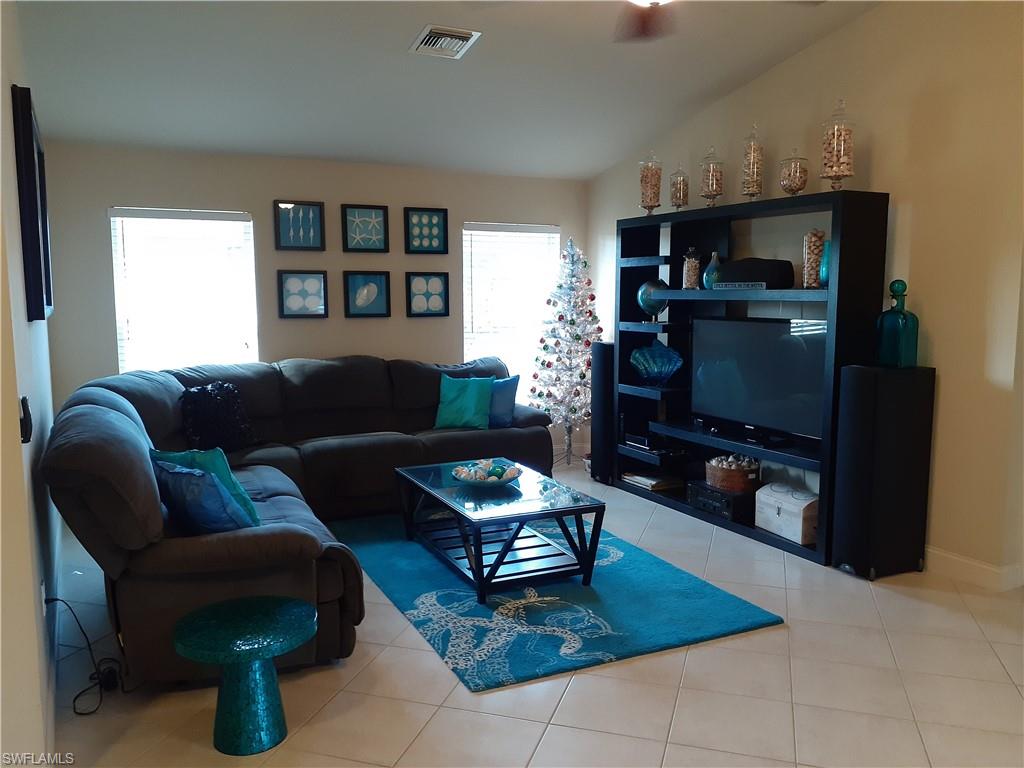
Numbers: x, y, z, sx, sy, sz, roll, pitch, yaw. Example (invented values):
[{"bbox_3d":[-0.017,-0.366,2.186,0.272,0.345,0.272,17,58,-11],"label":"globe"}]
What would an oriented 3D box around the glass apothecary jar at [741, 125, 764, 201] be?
[{"bbox_3d":[1.502,-1.369,5.004,0.148,0.512,0.148,0,7,0],"label":"glass apothecary jar"}]

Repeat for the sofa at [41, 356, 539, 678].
[{"bbox_3d":[-0.850,0.440,4.814,3.250,1.040,3.000,-4,7,-27],"label":"sofa"}]

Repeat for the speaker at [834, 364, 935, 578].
[{"bbox_3d":[1.971,0.462,4.265,0.390,1.100,0.250,-4,7,-27],"label":"speaker"}]

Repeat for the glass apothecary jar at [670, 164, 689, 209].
[{"bbox_3d":[1.179,-1.367,5.639,0.134,0.365,0.134,0,7,0],"label":"glass apothecary jar"}]

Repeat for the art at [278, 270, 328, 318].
[{"bbox_3d":[-1.592,-0.682,6.091,0.366,0.362,0.030,-4,7,-27],"label":"art"}]

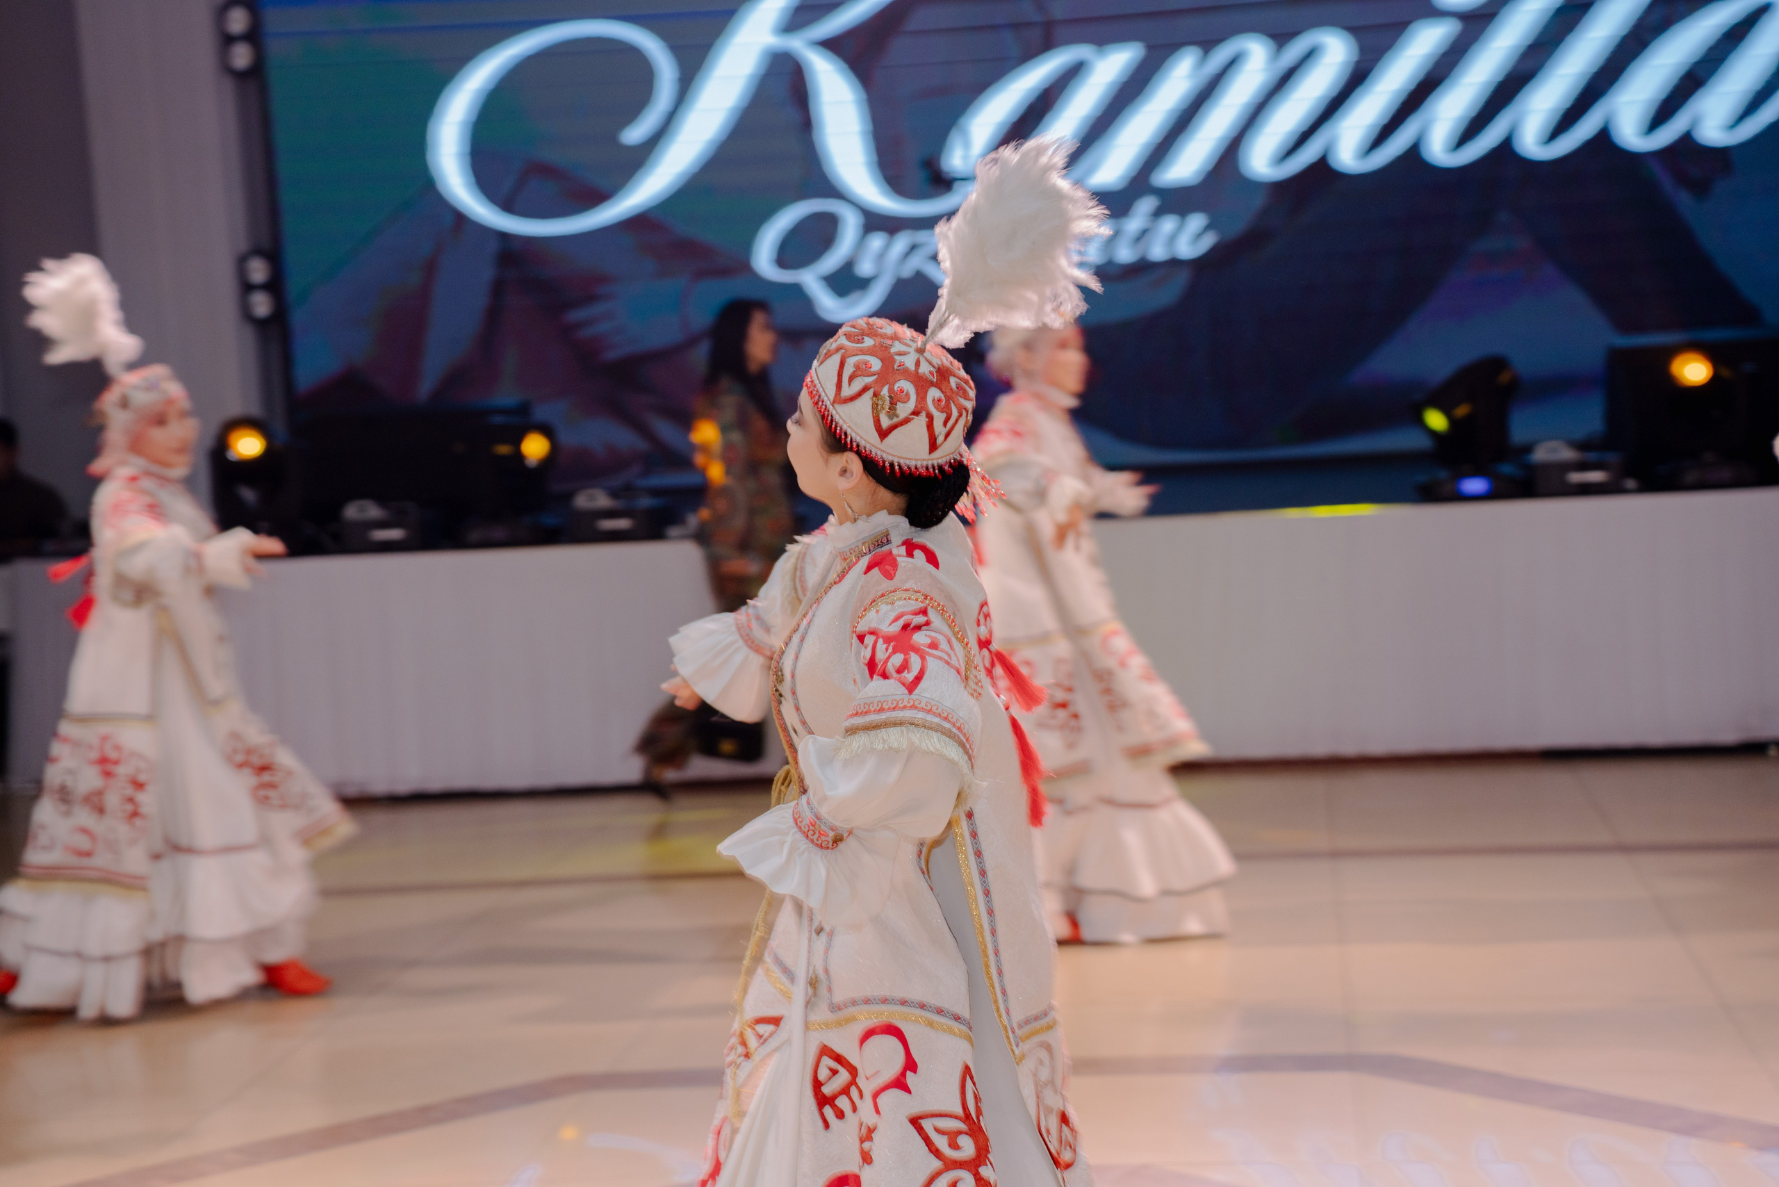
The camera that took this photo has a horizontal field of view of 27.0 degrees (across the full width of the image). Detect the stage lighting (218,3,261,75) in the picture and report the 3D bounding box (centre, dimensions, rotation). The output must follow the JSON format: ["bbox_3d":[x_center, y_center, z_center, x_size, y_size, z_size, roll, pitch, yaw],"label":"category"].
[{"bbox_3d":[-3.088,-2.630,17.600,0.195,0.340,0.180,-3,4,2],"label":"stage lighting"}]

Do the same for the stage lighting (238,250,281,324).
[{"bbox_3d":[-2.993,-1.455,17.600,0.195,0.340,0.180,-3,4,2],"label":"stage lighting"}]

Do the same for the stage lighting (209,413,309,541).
[{"bbox_3d":[-2.349,-0.410,13.768,0.340,0.490,0.360,-3,4,0],"label":"stage lighting"}]

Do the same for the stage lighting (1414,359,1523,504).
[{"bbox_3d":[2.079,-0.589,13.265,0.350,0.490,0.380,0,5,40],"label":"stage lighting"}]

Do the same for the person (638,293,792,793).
[{"bbox_3d":[-0.604,-0.151,12.955,0.640,1.725,0.500,-2,4,6],"label":"person"}]

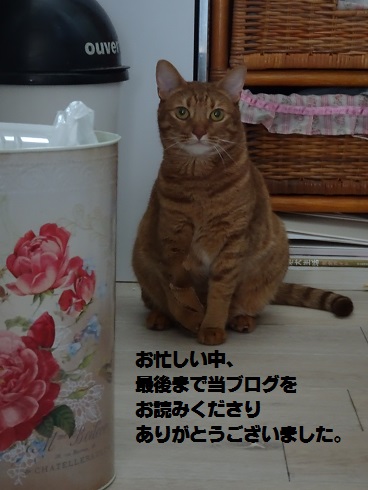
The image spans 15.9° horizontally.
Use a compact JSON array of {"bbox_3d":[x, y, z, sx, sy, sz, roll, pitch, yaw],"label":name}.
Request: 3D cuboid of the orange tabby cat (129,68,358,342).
[{"bbox_3d":[0.081,-0.072,1.756,0.290,0.353,0.280,2,11,9],"label":"orange tabby cat"}]

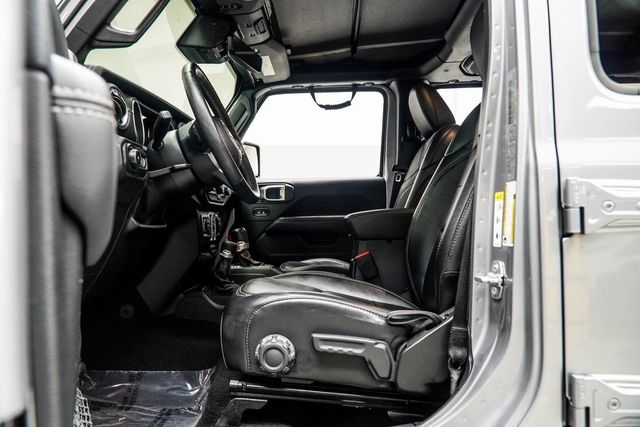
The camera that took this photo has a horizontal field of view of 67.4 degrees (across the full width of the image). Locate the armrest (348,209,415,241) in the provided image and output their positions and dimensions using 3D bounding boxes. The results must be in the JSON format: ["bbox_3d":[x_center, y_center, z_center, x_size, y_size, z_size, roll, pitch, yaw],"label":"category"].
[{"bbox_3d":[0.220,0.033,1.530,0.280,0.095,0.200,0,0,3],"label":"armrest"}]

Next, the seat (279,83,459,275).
[{"bbox_3d":[0.208,-0.076,1.979,0.770,0.910,0.530,0,1,2],"label":"seat"}]

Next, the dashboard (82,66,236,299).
[{"bbox_3d":[-0.430,-0.040,1.500,0.380,0.480,1.380,0,0,3],"label":"dashboard"}]

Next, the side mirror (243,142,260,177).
[{"bbox_3d":[-0.395,-0.275,2.460,0.100,0.178,0.220,0,0,20],"label":"side mirror"}]

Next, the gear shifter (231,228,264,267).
[{"bbox_3d":[-0.237,0.112,1.550,0.100,0.130,0.075,0,0,3],"label":"gear shifter"}]

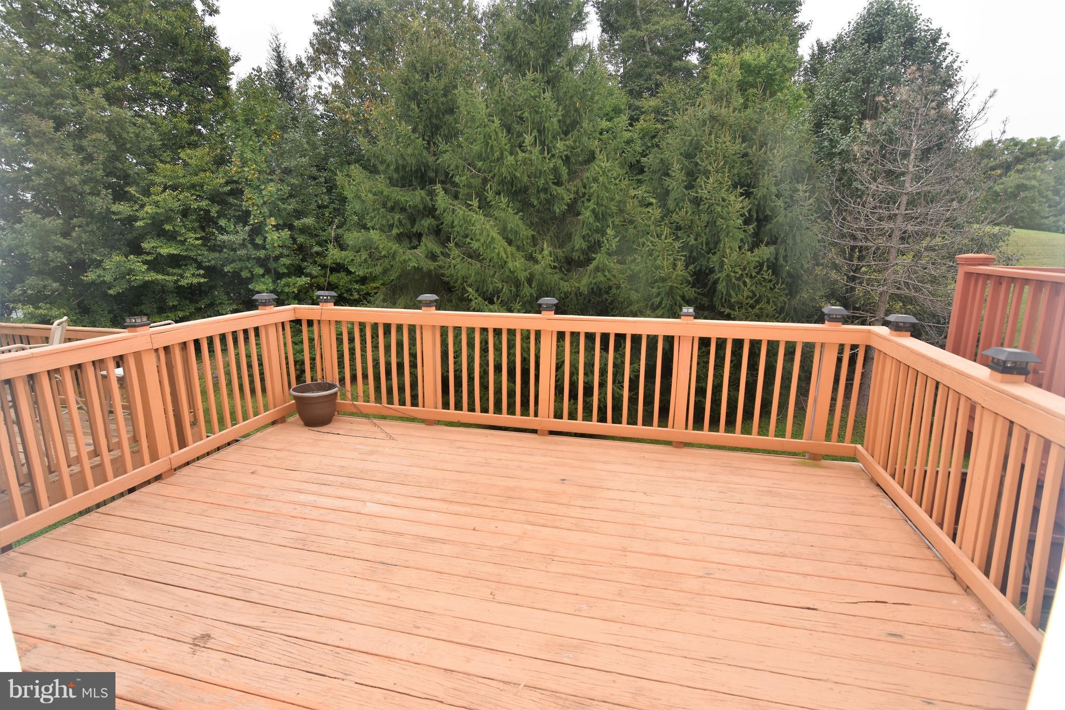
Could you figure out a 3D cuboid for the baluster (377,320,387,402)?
[{"bbox_3d":[-1.324,0.079,4.165,0.036,0.769,0.036,3,13,12],"label":"baluster"}]

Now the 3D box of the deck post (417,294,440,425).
[{"bbox_3d":[-0.923,0.060,4.276,0.140,1.174,0.140,3,13,13],"label":"deck post"}]

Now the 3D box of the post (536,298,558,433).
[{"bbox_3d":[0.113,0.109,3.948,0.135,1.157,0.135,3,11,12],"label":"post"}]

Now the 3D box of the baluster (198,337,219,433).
[{"bbox_3d":[-2.505,0.238,3.679,0.038,0.820,0.038,3,13,13],"label":"baluster"}]

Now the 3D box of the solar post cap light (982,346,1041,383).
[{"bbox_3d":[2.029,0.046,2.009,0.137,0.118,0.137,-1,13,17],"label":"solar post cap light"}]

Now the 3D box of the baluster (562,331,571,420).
[{"bbox_3d":[0.290,0.176,3.989,0.038,0.820,0.038,3,13,13],"label":"baluster"}]

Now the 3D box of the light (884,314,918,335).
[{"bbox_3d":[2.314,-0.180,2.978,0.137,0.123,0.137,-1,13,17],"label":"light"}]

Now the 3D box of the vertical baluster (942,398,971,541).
[{"bbox_3d":[2.056,0.525,2.297,0.036,0.771,0.036,0,12,17],"label":"vertical baluster"}]

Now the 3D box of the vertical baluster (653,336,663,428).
[{"bbox_3d":[0.970,0.207,3.675,0.036,0.769,0.036,3,13,12],"label":"vertical baluster"}]

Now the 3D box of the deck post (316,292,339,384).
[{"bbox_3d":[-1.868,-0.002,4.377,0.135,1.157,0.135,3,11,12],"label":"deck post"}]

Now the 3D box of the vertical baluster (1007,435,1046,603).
[{"bbox_3d":[1.913,0.627,1.839,0.036,0.771,0.036,-1,12,17],"label":"vertical baluster"}]

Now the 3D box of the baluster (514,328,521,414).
[{"bbox_3d":[-0.120,0.155,4.079,0.038,0.820,0.038,3,13,13],"label":"baluster"}]

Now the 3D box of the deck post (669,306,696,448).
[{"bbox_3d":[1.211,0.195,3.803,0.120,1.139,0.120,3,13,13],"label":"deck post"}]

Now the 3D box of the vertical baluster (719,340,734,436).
[{"bbox_3d":[1.512,0.245,3.716,0.038,0.820,0.038,3,13,13],"label":"vertical baluster"}]

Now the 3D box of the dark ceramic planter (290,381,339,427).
[{"bbox_3d":[-1.926,0.468,4.236,0.394,0.305,0.394,3,13,12],"label":"dark ceramic planter"}]

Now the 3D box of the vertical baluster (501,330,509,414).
[{"bbox_3d":[-0.240,0.148,4.106,0.038,0.820,0.038,3,13,13],"label":"vertical baluster"}]

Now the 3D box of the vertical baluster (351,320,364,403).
[{"bbox_3d":[-1.621,0.070,4.420,0.038,0.820,0.038,3,13,13],"label":"vertical baluster"}]

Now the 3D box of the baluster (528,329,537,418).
[{"bbox_3d":[-0.004,0.153,3.883,0.036,0.769,0.036,3,13,12],"label":"baluster"}]

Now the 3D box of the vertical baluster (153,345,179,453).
[{"bbox_3d":[-2.582,0.311,3.359,0.038,0.820,0.038,3,13,13],"label":"vertical baluster"}]

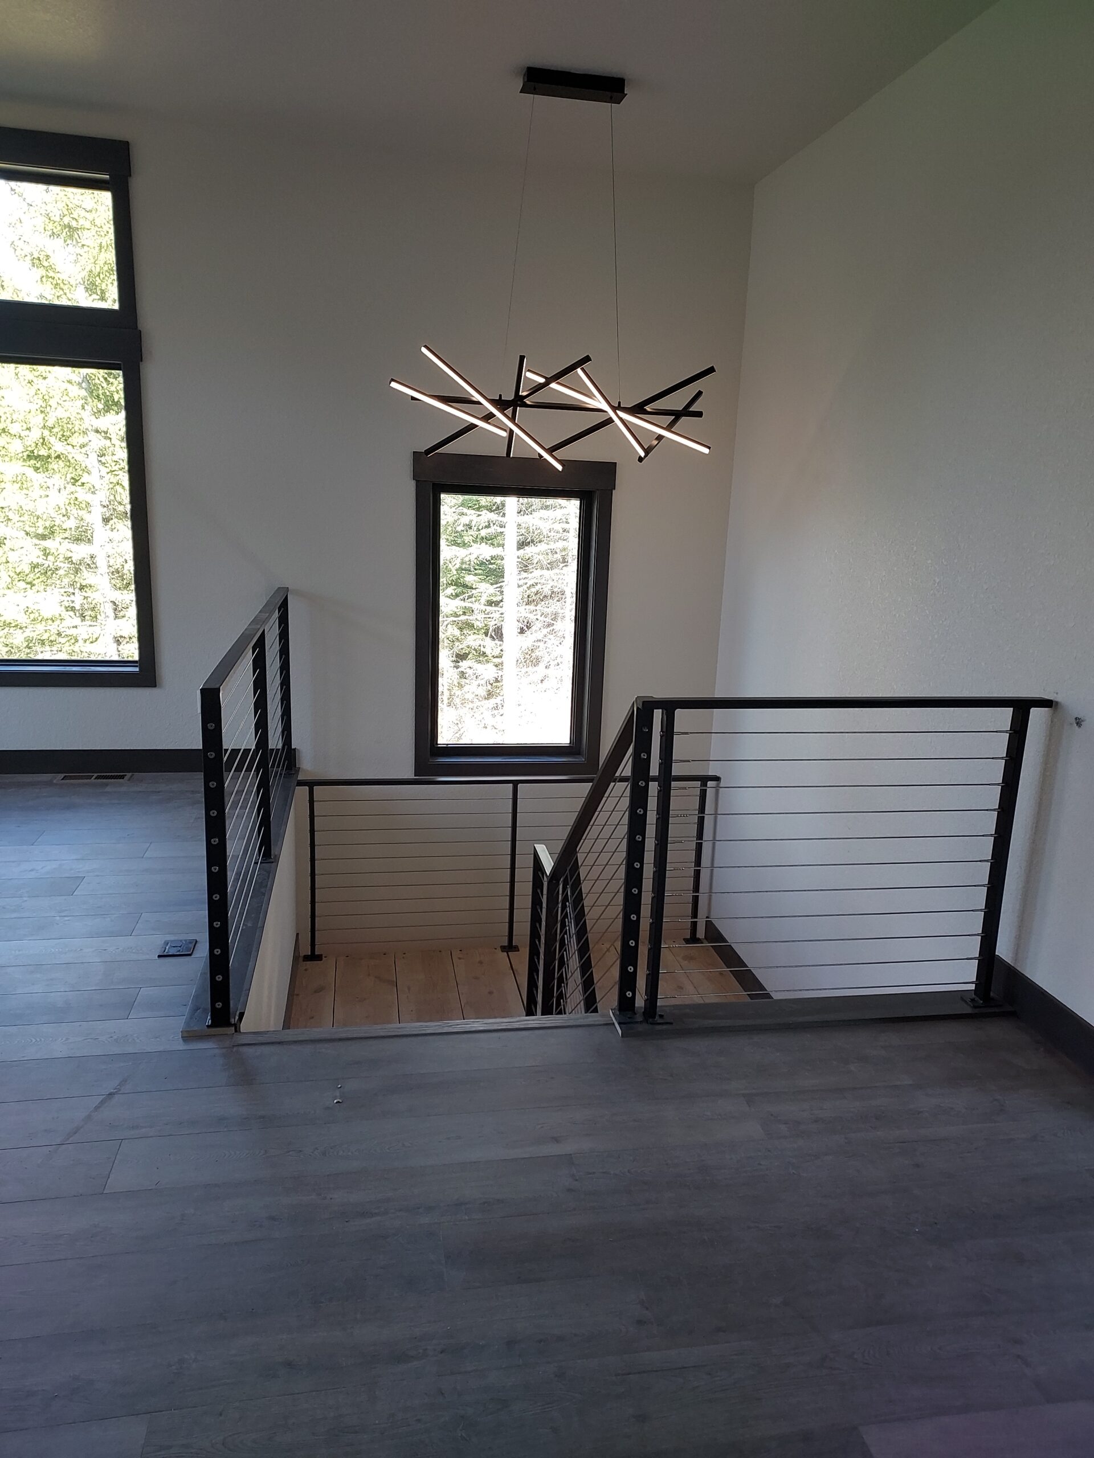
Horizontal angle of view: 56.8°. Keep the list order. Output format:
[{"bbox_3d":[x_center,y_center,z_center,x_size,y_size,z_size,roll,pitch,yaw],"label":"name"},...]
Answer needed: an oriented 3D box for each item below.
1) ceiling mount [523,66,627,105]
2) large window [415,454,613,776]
[{"bbox_3d":[0.106,-2.508,3.944,0.409,0.052,0.110,0,13,-11],"label":"ceiling mount"},{"bbox_3d":[-0.199,-0.584,5.454,1.058,1.697,0.130,0,13,-11],"label":"large window"}]

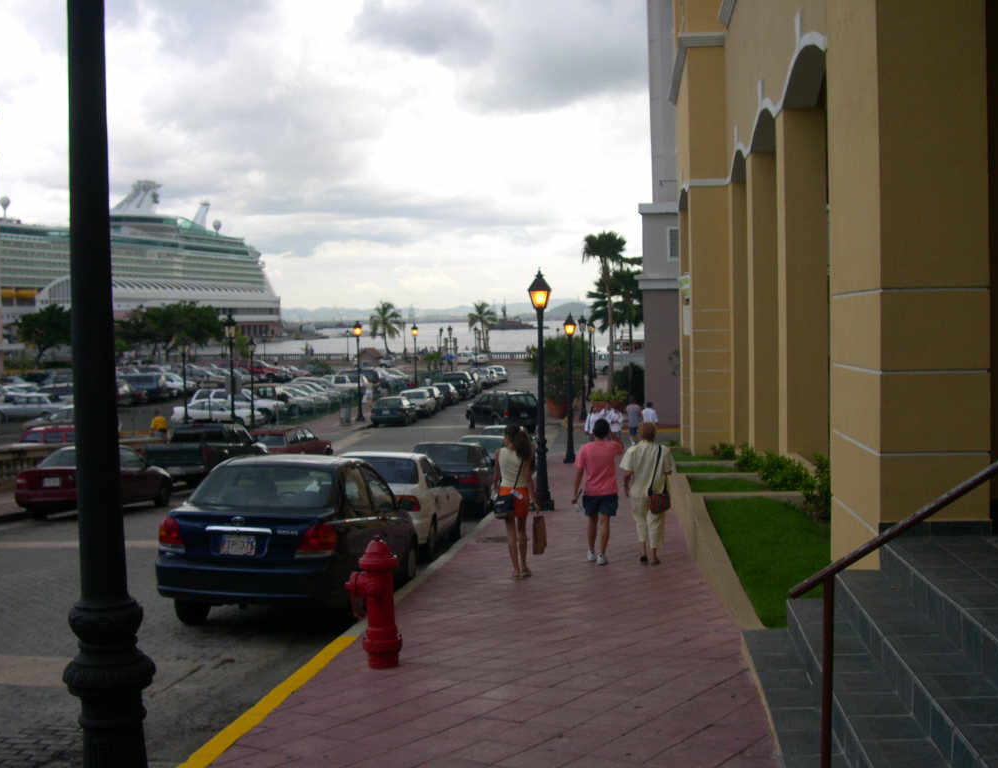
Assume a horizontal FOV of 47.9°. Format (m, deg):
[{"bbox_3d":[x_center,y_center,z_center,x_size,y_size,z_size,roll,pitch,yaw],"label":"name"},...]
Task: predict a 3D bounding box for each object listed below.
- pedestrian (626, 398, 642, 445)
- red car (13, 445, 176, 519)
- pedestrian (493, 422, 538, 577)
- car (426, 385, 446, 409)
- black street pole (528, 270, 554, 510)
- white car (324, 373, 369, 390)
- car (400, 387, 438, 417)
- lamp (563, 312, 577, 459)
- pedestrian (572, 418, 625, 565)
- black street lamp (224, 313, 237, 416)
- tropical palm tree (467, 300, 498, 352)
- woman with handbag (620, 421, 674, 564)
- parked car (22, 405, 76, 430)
[{"bbox_3d":[4.648,1.280,38.854,0.500,1.720,0.360,-1,3,6],"label":"pedestrian"},{"bbox_3d":[-8.254,1.973,23.400,1.680,1.370,4.250,-1,0,5],"label":"red car"},{"bbox_3d":[0.162,1.233,11.750,0.480,1.610,0.360,-1,3,4],"label":"pedestrian"},{"bbox_3d":[-4.250,0.708,68.500,1.700,1.400,4.400,-1,2,7],"label":"car"},{"bbox_3d":[0.768,0.104,20.074,0.420,4.303,0.420,-1,3,6],"label":"black street pole"},{"bbox_3d":[-9.384,0.223,72.500,4.400,1.680,1.780,-1,3,8],"label":"white car"},{"bbox_3d":[-4.397,1.140,63.501,1.690,1.400,4.300,-1,2,6],"label":"car"},{"bbox_3d":[2.074,0.131,32.700,0.350,4.360,0.350,-1,3,6],"label":"lamp"},{"bbox_3d":[1.098,1.176,12.357,0.570,1.610,0.360,-1,3,6],"label":"pedestrian"},{"bbox_3d":[-9.133,0.062,38.467,0.450,5.000,0.450,-1,3,6],"label":"black street lamp"},{"bbox_3d":[-2.148,-7.129,149.788,4.000,8.000,4.000,-1,3,6],"label":"tropical palm tree"},{"bbox_3d":[1.680,1.241,12.800,0.580,1.611,0.400,-1,3,6],"label":"woman with handbag"},{"bbox_3d":[-18.900,1.560,49.500,4.350,1.400,1.700,-1,3,7],"label":"parked car"}]

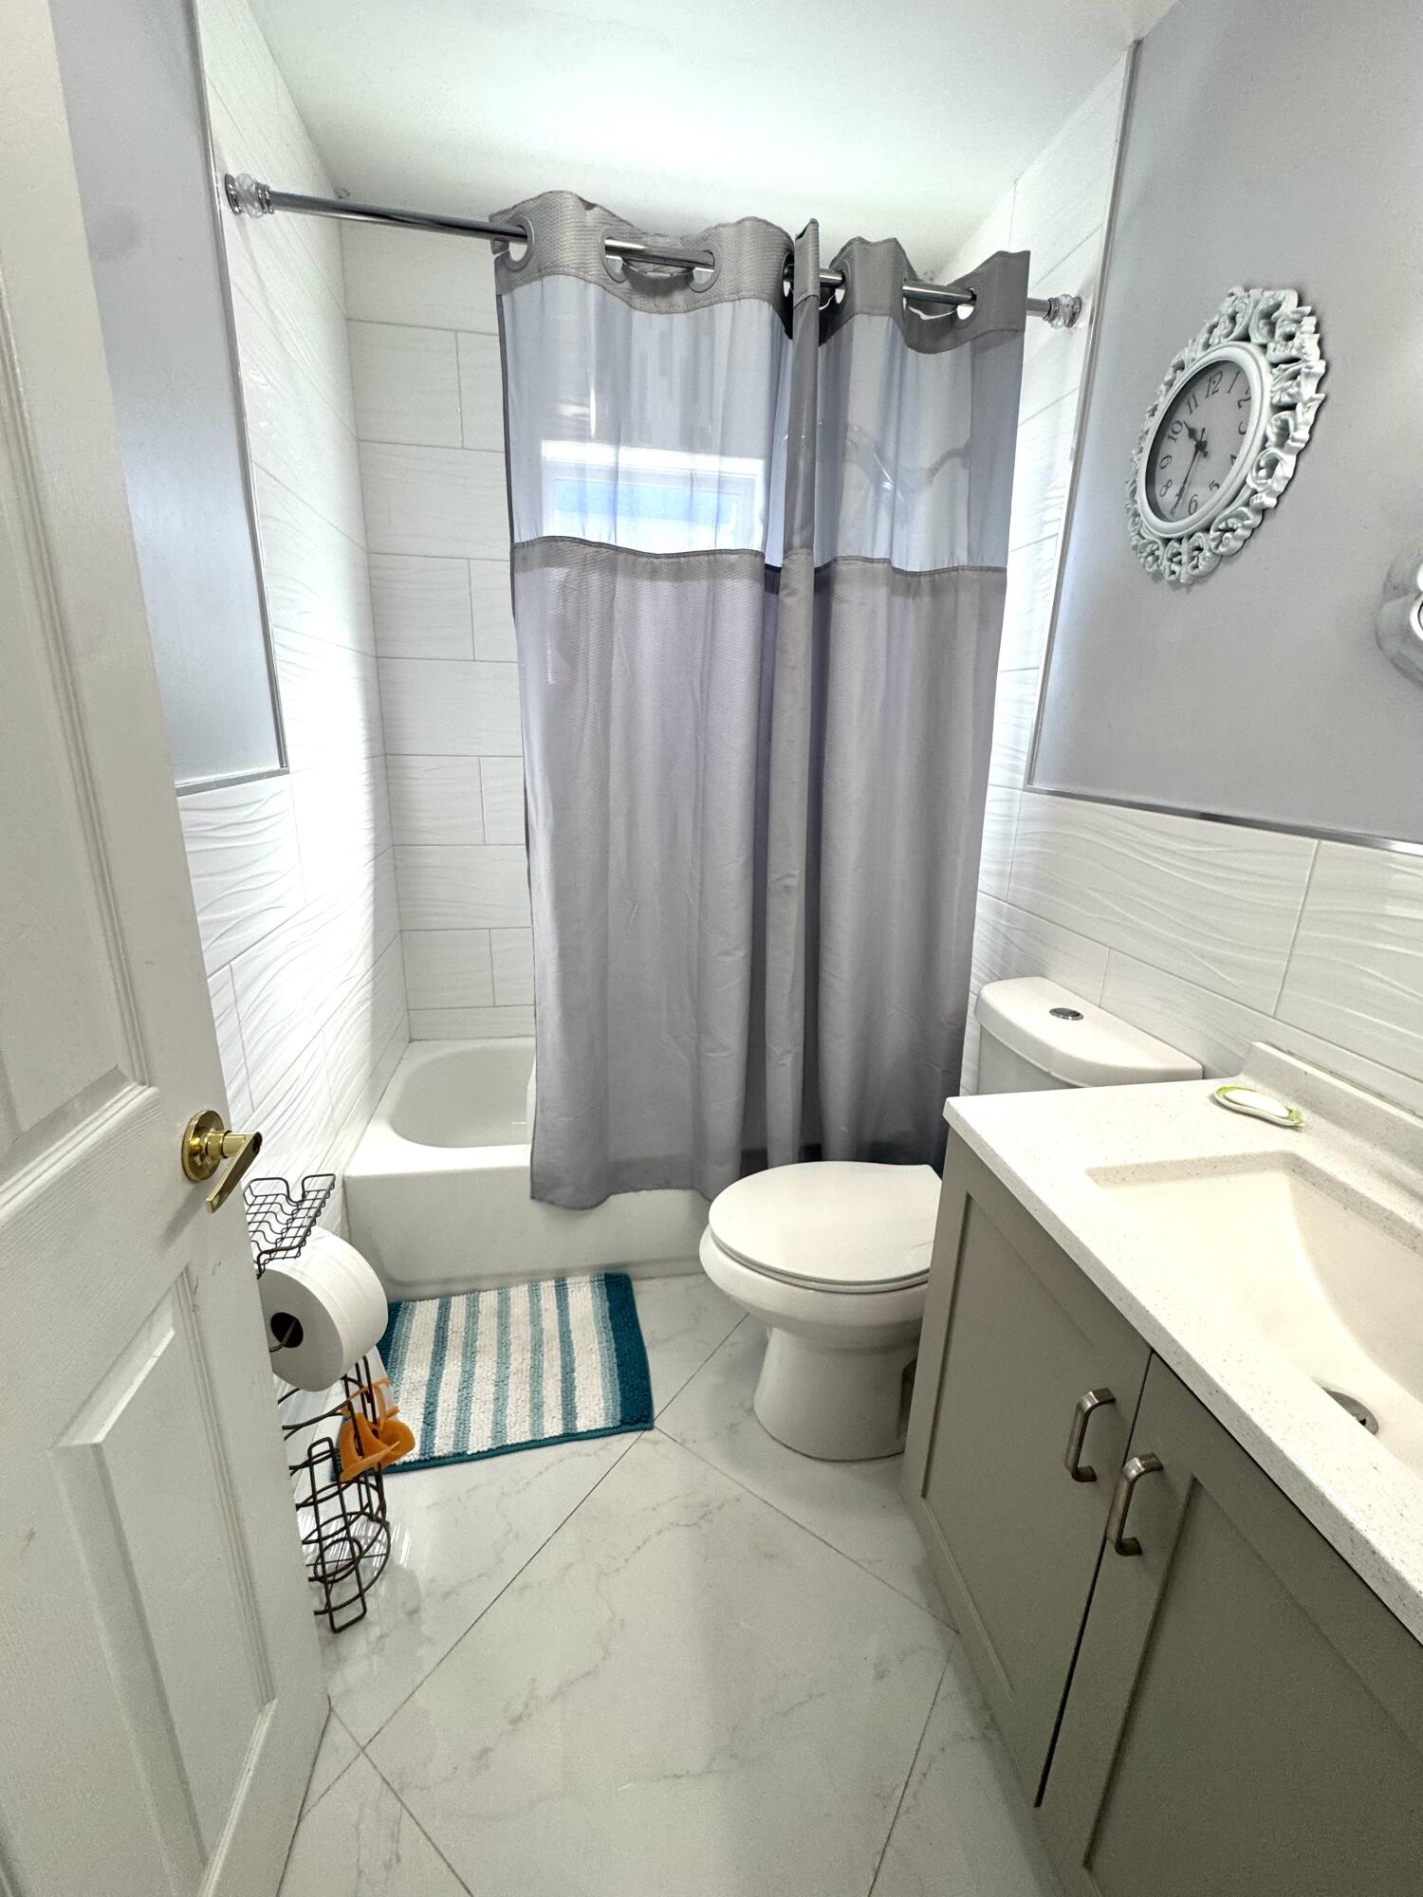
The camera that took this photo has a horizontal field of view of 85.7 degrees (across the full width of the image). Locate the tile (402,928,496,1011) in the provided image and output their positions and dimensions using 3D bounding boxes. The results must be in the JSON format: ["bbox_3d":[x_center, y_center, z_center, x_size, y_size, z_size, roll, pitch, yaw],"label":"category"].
[{"bbox_3d":[-0.803,0.067,2.353,0.260,0.253,0.012,-1,17,-10],"label":"tile"}]

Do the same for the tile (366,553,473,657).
[{"bbox_3d":[-0.775,-0.913,2.065,0.260,0.256,0.012,-1,17,-10],"label":"tile"}]

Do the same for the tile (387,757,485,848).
[{"bbox_3d":[-0.789,-0.423,2.209,0.260,0.254,0.012,-1,17,-10],"label":"tile"}]

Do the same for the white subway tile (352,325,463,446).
[{"bbox_3d":[-0.760,-1.404,1.921,0.260,0.256,0.012,-1,17,-10],"label":"white subway tile"}]

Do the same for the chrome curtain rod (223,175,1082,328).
[{"bbox_3d":[-0.028,-1.208,1.351,1.500,0.060,0.058,-1,17,-10],"label":"chrome curtain rod"}]

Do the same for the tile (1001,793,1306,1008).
[{"bbox_3d":[0.752,-0.124,1.402,0.012,0.254,0.711,-1,17,-10],"label":"tile"}]

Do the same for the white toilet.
[{"bbox_3d":[0.356,0.531,1.485,0.750,0.839,0.440,-1,17,-10],"label":"white toilet"}]

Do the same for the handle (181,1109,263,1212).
[{"bbox_3d":[-0.460,0.201,0.711,0.057,0.067,0.146,-1,17,-10],"label":"handle"}]

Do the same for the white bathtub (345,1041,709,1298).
[{"bbox_3d":[-0.140,0.555,2.215,1.500,0.355,0.752,-1,17,-10],"label":"white bathtub"}]

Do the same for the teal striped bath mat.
[{"bbox_3d":[-0.451,0.887,1.647,0.595,0.020,0.437,-1,17,-10],"label":"teal striped bath mat"}]

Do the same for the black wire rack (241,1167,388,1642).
[{"bbox_3d":[-0.617,0.700,1.173,0.175,0.637,0.230,-1,17,-10],"label":"black wire rack"}]

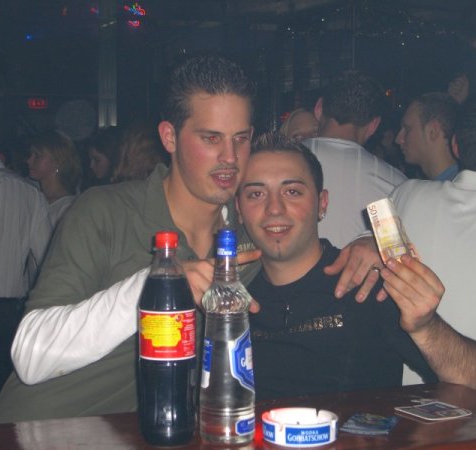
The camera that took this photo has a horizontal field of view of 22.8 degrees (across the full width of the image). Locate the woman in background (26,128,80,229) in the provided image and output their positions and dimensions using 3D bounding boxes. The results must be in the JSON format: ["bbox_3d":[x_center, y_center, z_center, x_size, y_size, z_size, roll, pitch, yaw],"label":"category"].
[{"bbox_3d":[-0.805,0.407,5.330,0.300,1.660,0.450,-1,2,-13],"label":"woman in background"}]

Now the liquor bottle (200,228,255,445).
[{"bbox_3d":[-0.015,0.158,1.680,0.078,0.302,0.078,0,2,0],"label":"liquor bottle"}]

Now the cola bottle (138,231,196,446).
[{"bbox_3d":[-0.099,0.159,1.665,0.083,0.303,0.083,0,2,0],"label":"cola bottle"}]

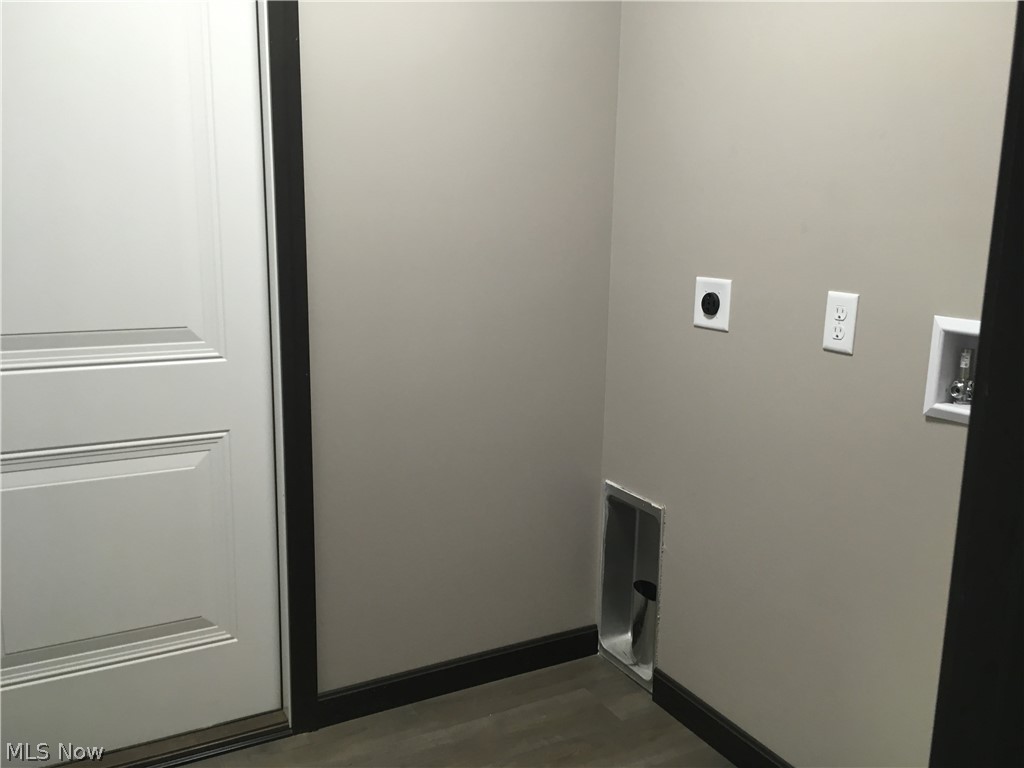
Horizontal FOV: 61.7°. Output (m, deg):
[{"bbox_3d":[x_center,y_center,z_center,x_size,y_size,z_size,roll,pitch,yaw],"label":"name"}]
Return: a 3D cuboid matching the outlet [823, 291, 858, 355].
[{"bbox_3d":[0.624,-0.115,1.629,0.008,0.115,0.070,-5,12,-28],"label":"outlet"}]

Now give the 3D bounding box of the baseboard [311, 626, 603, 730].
[{"bbox_3d":[-0.113,0.762,2.270,0.814,0.090,0.014,-5,12,-28],"label":"baseboard"}]

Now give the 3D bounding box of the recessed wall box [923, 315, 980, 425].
[{"bbox_3d":[0.798,-0.017,1.397,0.085,0.171,0.215,-5,12,-28],"label":"recessed wall box"}]

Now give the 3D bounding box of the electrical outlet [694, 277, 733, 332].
[{"bbox_3d":[0.451,-0.179,1.935,0.010,0.114,0.116,-5,12,-28],"label":"electrical outlet"}]

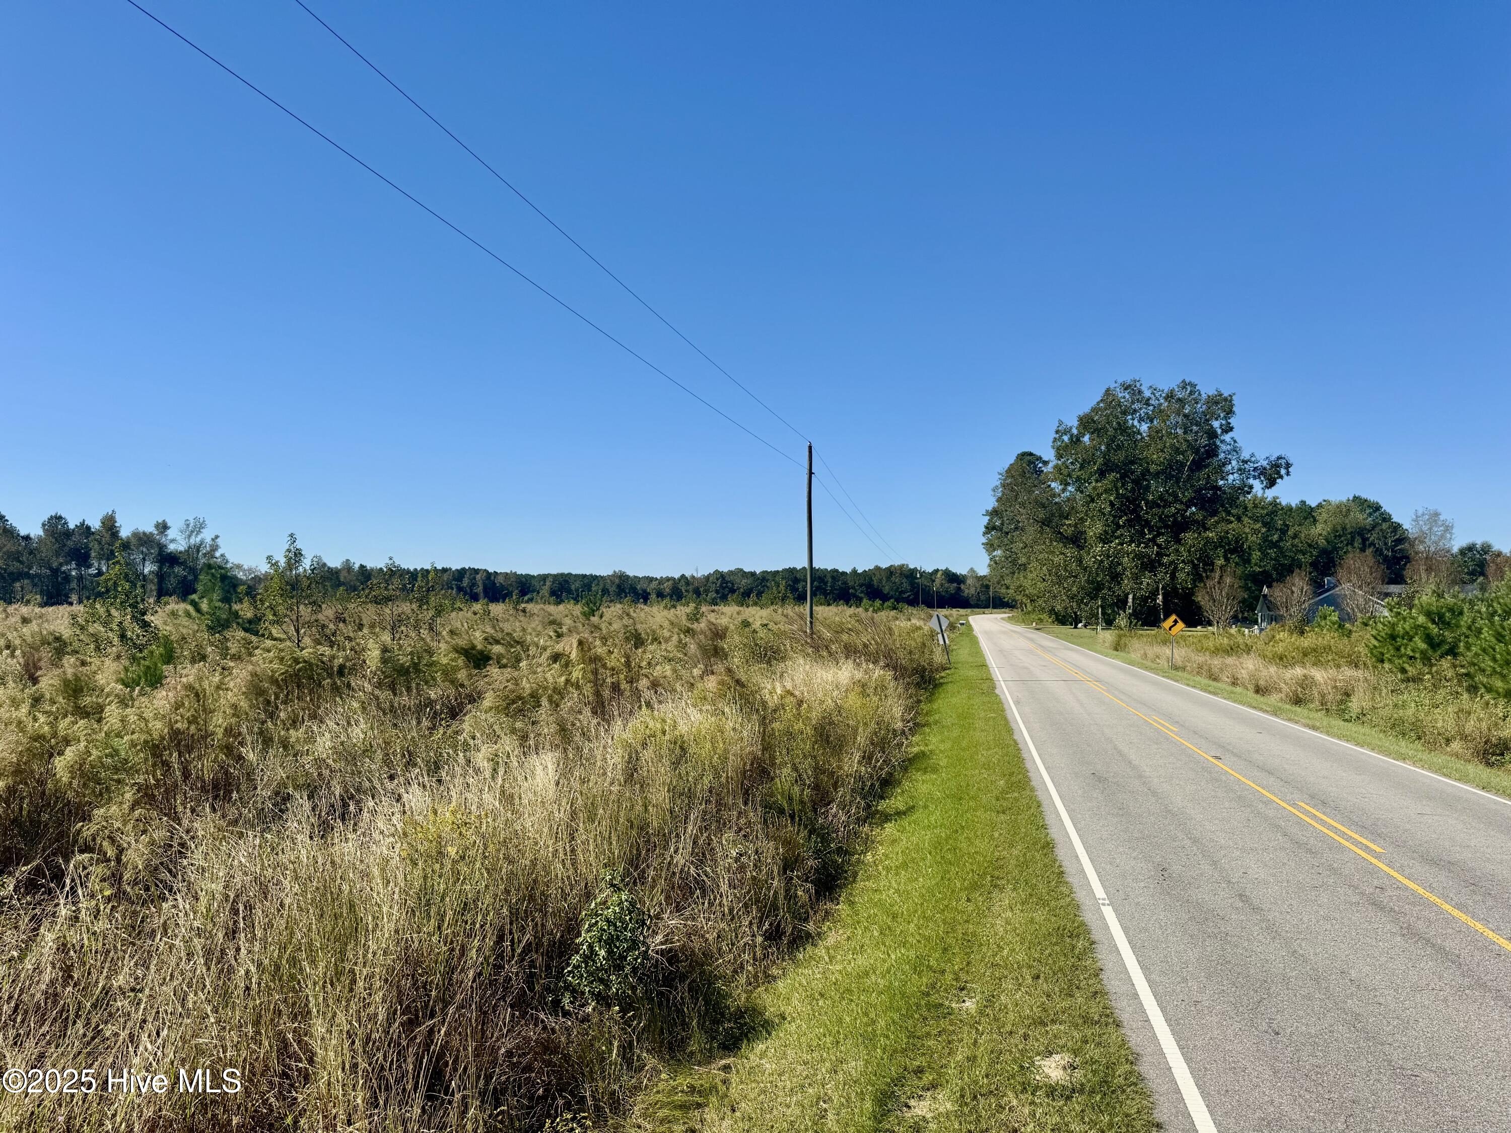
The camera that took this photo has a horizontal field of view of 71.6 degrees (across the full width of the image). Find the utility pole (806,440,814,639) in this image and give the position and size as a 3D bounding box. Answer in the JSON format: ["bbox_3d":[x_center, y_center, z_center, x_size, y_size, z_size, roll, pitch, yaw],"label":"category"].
[{"bbox_3d":[2.150,-0.120,41.200,0.280,9.400,0.280,0,-2,0],"label":"utility pole"}]

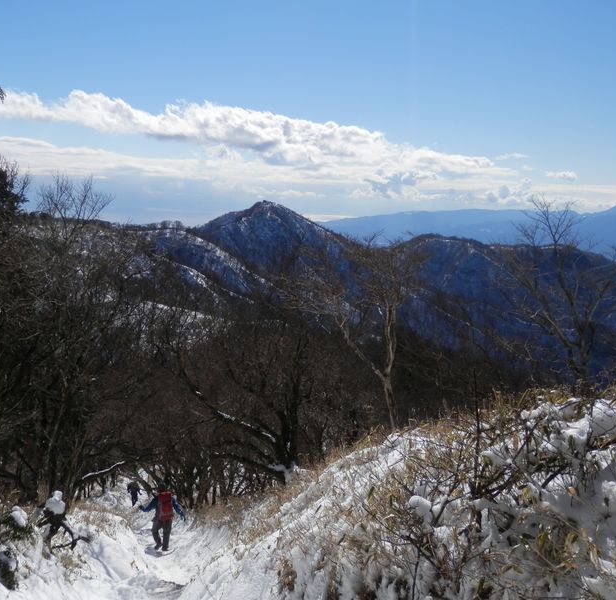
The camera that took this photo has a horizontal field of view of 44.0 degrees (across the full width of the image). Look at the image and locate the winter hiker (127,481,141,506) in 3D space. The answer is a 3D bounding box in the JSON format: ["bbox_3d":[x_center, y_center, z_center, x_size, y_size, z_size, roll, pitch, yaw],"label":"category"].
[{"bbox_3d":[-10.368,11.555,45.500,0.780,1.660,0.600,-2,8,-13],"label":"winter hiker"}]

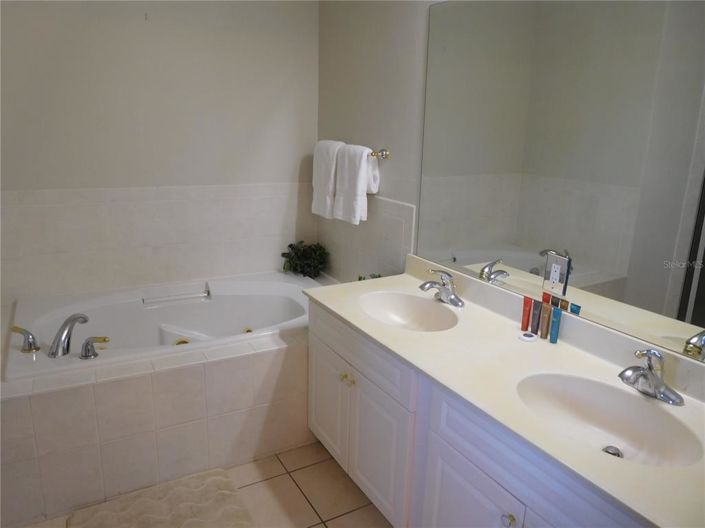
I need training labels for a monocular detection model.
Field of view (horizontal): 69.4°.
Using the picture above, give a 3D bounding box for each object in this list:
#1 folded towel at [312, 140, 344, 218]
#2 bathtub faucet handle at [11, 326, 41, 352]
[{"bbox_3d":[-0.115,-0.508,3.077,0.136,0.441,0.301,-6,16,-28],"label":"folded towel"},{"bbox_3d":[-1.361,0.311,2.106,0.121,0.097,0.064,3,14,8],"label":"bathtub faucet handle"}]

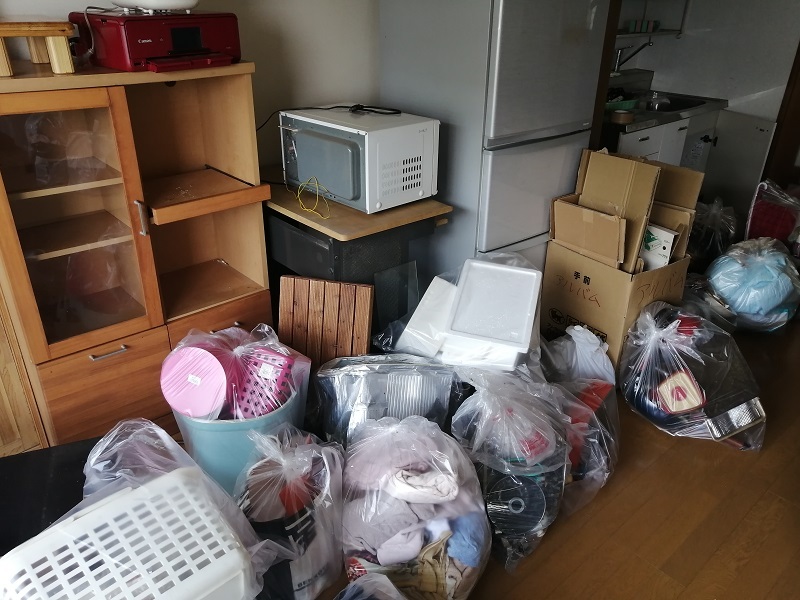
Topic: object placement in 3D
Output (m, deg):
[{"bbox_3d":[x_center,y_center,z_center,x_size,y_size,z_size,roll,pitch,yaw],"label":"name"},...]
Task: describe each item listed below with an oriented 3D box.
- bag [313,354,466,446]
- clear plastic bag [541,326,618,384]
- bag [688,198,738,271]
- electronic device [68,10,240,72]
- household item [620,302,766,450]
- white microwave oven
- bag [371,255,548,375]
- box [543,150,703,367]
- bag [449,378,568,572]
[{"bbox_3d":[-0.033,0.326,1.895,0.420,0.330,0.250,1,26,0],"label":"bag"},{"bbox_3d":[0.618,0.219,2.196,0.250,0.270,0.250,1,26,0],"label":"clear plastic bag"},{"bbox_3d":[1.502,-0.253,2.986,0.290,0.440,0.290,1,26,0],"label":"bag"},{"bbox_3d":[-0.764,-0.831,1.993,0.335,0.140,0.379,21,33,36],"label":"electronic device"},{"bbox_3d":[0.968,0.221,2.118,0.380,0.340,0.360,8,27,15],"label":"household item"},{"bbox_3d":[-0.144,-0.511,2.185,0.315,0.256,0.465,-22,34,-38],"label":"white microwave oven"},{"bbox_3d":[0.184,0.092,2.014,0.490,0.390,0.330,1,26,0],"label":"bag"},{"bbox_3d":[0.847,-0.162,2.443,0.360,0.740,0.420,-15,30,-28],"label":"box"},{"bbox_3d":[0.281,0.434,1.646,0.290,0.360,0.300,1,26,0],"label":"bag"}]

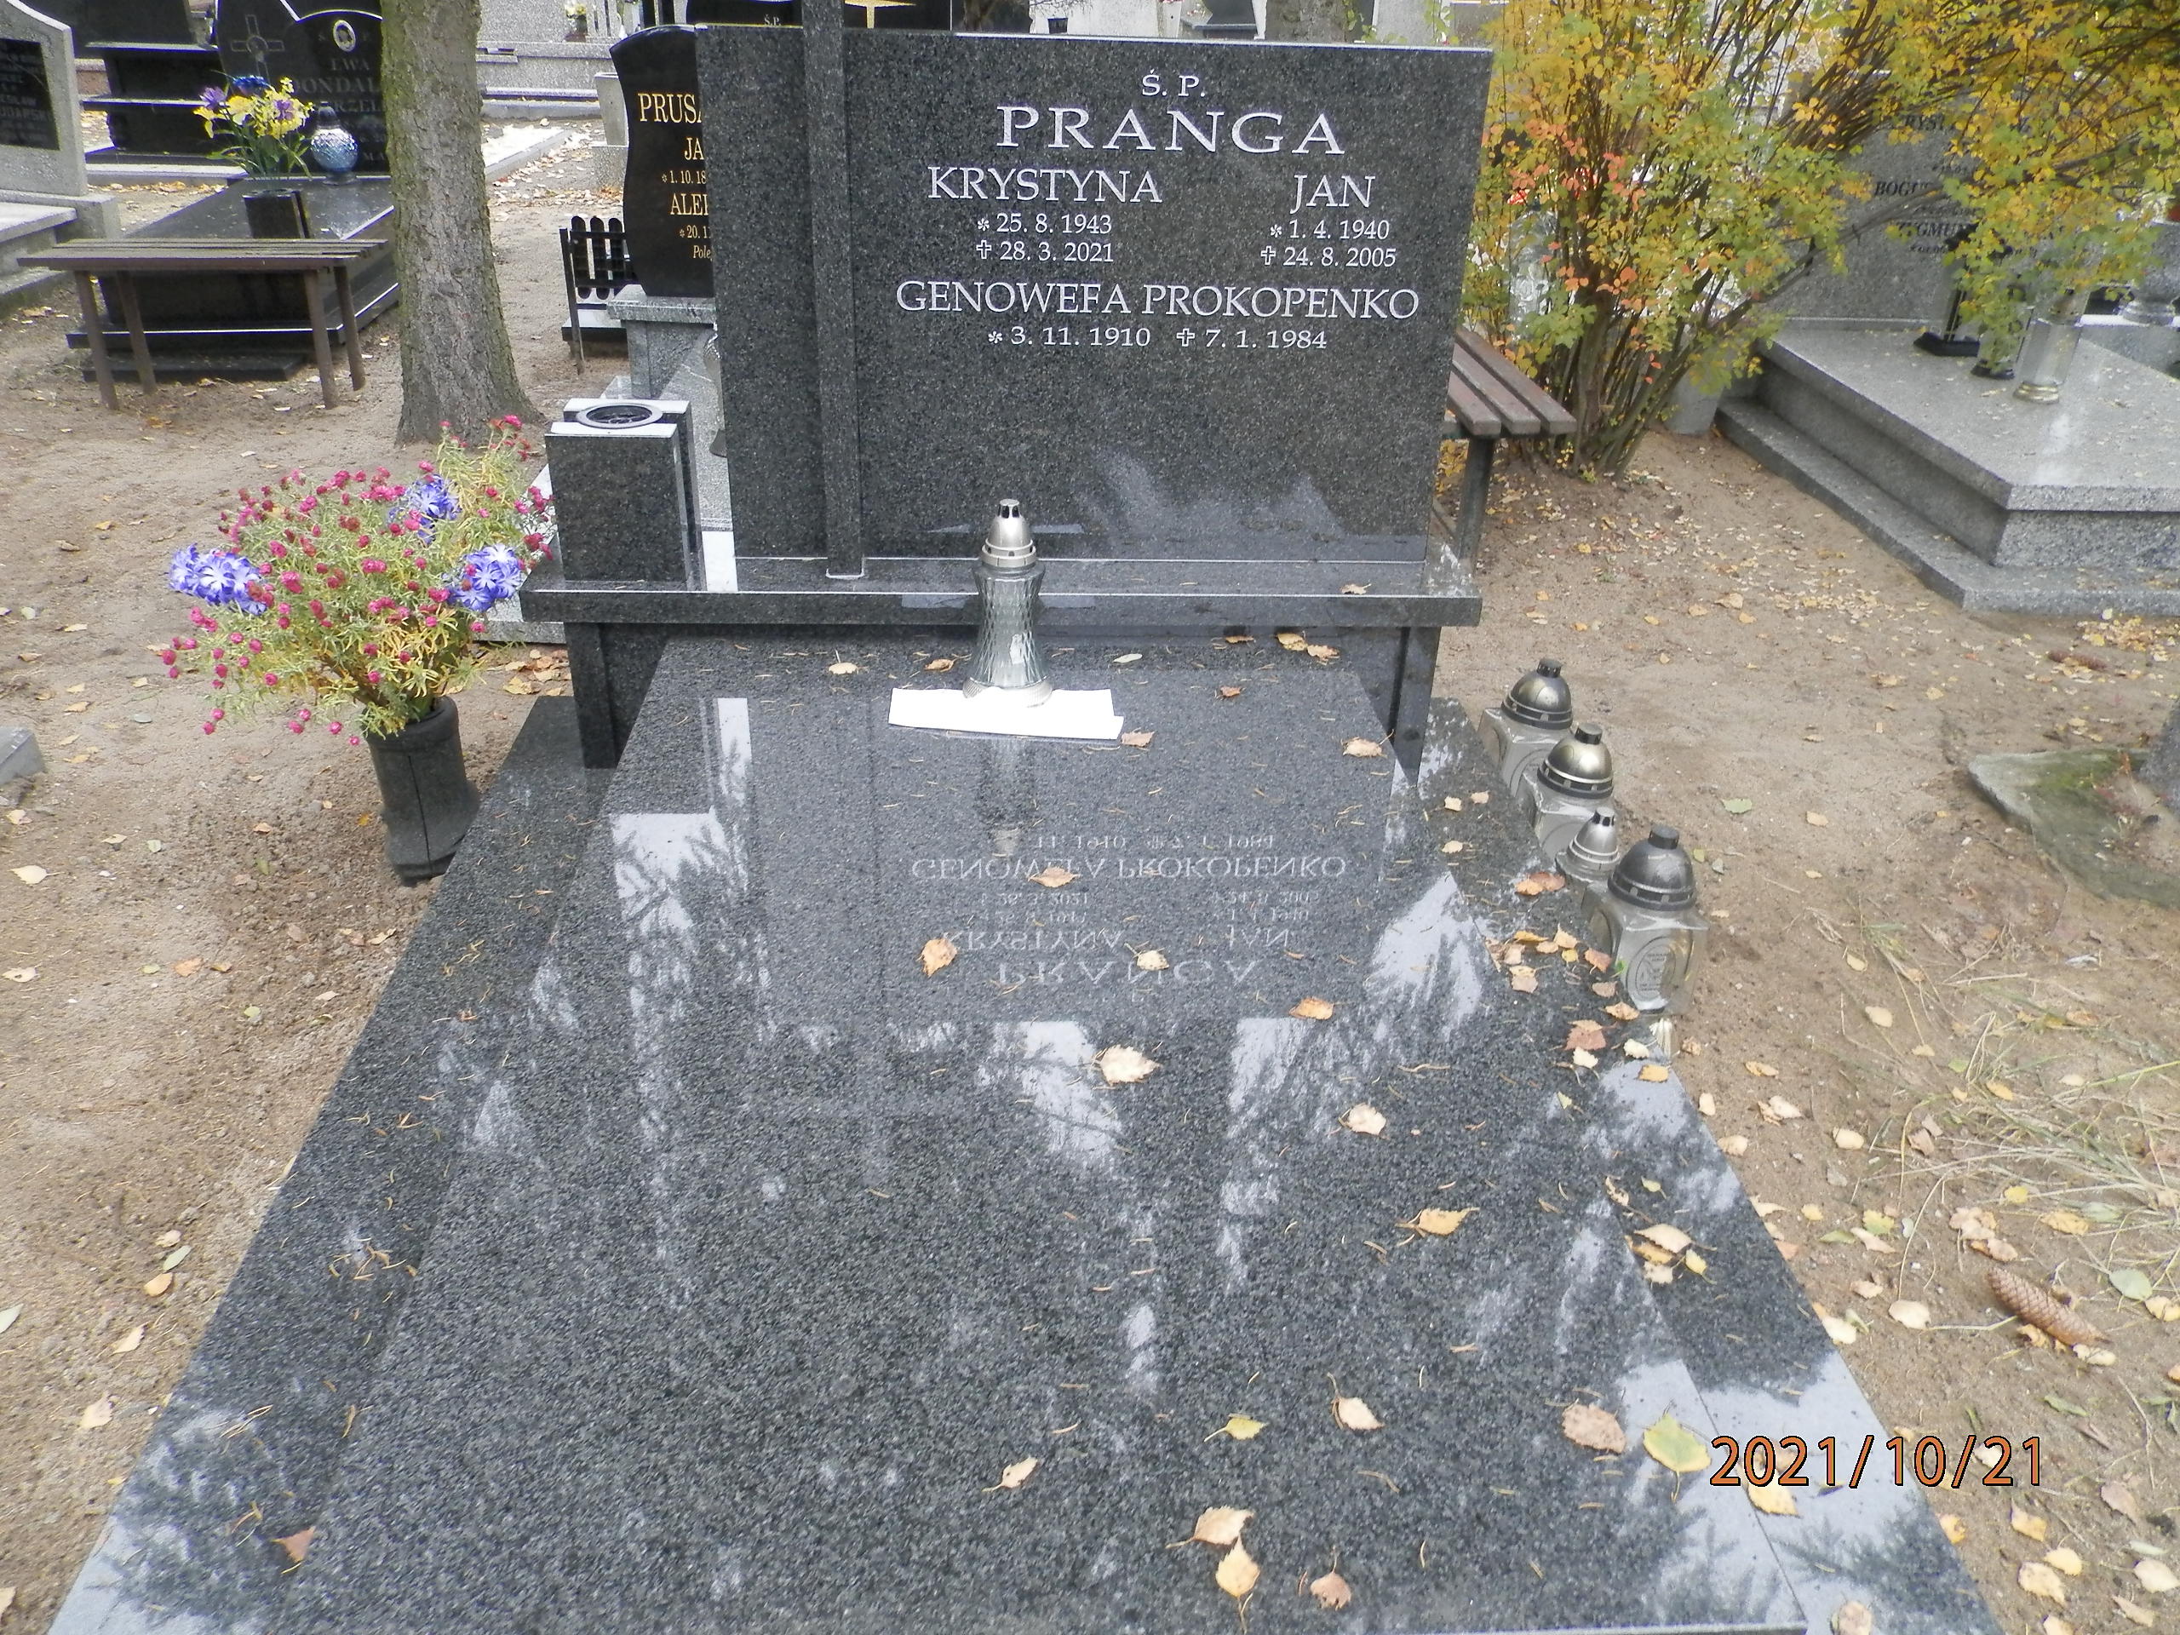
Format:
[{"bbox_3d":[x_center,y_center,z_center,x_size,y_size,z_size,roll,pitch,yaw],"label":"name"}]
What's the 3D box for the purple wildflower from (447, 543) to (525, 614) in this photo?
[{"bbox_3d":[-0.923,-0.366,2.406,0.118,0.103,0.093,-6,30,-14],"label":"purple wildflower"}]

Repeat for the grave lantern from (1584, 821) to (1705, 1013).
[{"bbox_3d":[0.838,0.145,2.381,0.134,0.290,0.134,-3,29,-10],"label":"grave lantern"}]

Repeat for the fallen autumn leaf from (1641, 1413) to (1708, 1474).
[{"bbox_3d":[0.460,0.496,1.237,0.045,0.008,0.051,-17,34,-29],"label":"fallen autumn leaf"}]

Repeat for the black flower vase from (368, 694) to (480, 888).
[{"bbox_3d":[-1.106,-0.045,2.616,0.170,0.273,0.170,0,29,-4],"label":"black flower vase"}]

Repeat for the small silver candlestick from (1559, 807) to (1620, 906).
[{"bbox_3d":[0.795,0.099,2.500,0.124,0.250,0.124,0,29,-4],"label":"small silver candlestick"}]

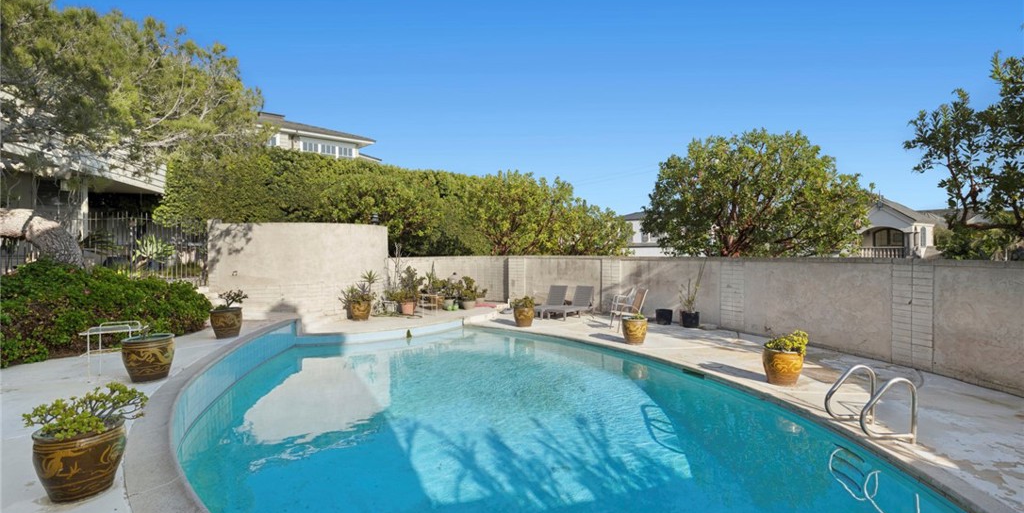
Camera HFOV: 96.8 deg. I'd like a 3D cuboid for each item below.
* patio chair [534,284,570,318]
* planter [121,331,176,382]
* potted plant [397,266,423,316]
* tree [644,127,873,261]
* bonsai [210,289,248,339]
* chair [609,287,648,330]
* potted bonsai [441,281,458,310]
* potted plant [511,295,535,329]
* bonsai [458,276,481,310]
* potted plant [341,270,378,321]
[{"bbox_3d":[0.990,1.270,12.950,0.650,0.800,1.900,0,0,33],"label":"patio chair"},{"bbox_3d":[-3.810,1.080,4.790,0.450,0.440,0.450,0,0,-38],"label":"planter"},{"bbox_3d":[-2.690,0.910,11.900,0.660,1.230,0.620,0,0,-13],"label":"potted plant"},{"bbox_3d":[7.500,-1.050,13.900,6.000,5.500,5.700,0,0,28],"label":"tree"},{"bbox_3d":[-4.480,0.930,7.230,0.500,0.740,0.480,0,0,-32],"label":"bonsai"},{"bbox_3d":[2.620,1.210,10.220,0.680,0.930,0.620,0,0,-7],"label":"chair"},{"bbox_3d":[-1.790,1.110,13.050,0.530,0.820,0.510,0,0,-8],"label":"potted bonsai"},{"bbox_3d":[0.250,1.310,10.800,0.540,0.740,0.520,0,0,1],"label":"potted plant"},{"bbox_3d":[-1.220,1.040,13.050,0.620,0.920,0.580,0,0,-5],"label":"bonsai"},{"bbox_3d":[-3.650,0.950,10.950,0.820,1.140,0.780,0,0,-18],"label":"potted plant"}]

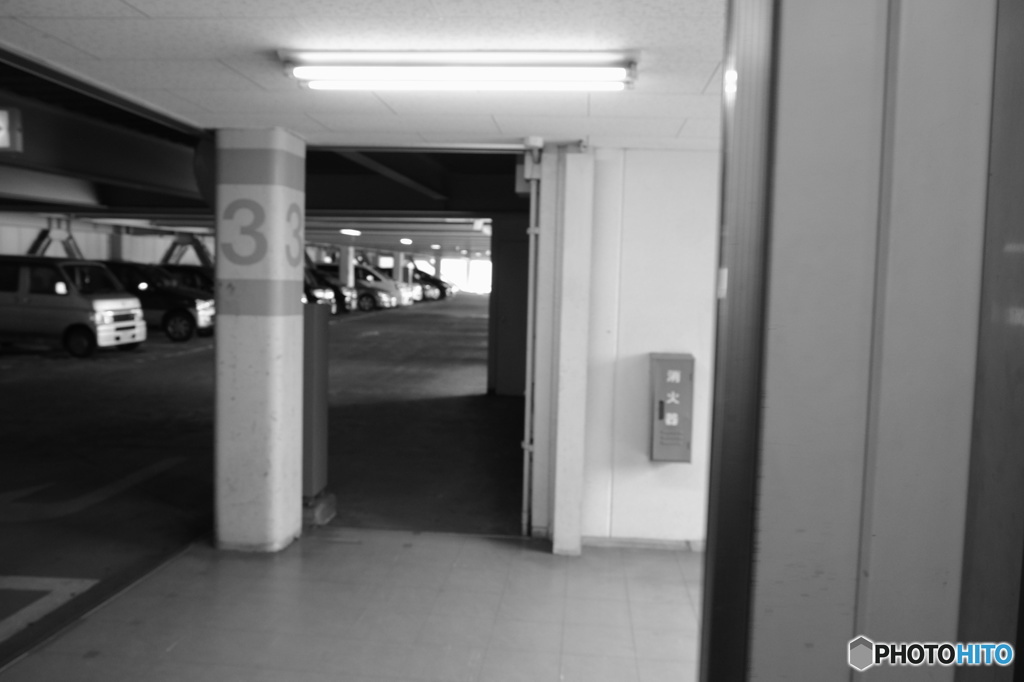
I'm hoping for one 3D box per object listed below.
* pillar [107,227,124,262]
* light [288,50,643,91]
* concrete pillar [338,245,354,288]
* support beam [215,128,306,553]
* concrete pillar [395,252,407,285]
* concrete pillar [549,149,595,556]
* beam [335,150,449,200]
[{"bbox_3d":[-10.888,-1.848,21.147,0.330,2.570,0.360,2,4,5],"label":"pillar"},{"bbox_3d":[-0.184,-0.963,2.770,1.260,0.088,0.240,2,4,5],"label":"light"},{"bbox_3d":[-6.073,-2.263,28.161,0.360,2.414,0.460,2,4,5],"label":"concrete pillar"},{"bbox_3d":[-1.419,-0.001,4.364,0.365,2.303,0.370,2,4,5],"label":"support beam"},{"bbox_3d":[-5.266,-2.902,35.642,0.360,2.416,0.460,2,4,5],"label":"concrete pillar"},{"bbox_3d":[0.352,0.069,4.331,0.158,2.270,0.190,2,4,5],"label":"concrete pillar"},{"bbox_3d":[-0.979,-1.554,6.530,0.180,0.300,4.100,2,4,5],"label":"beam"}]

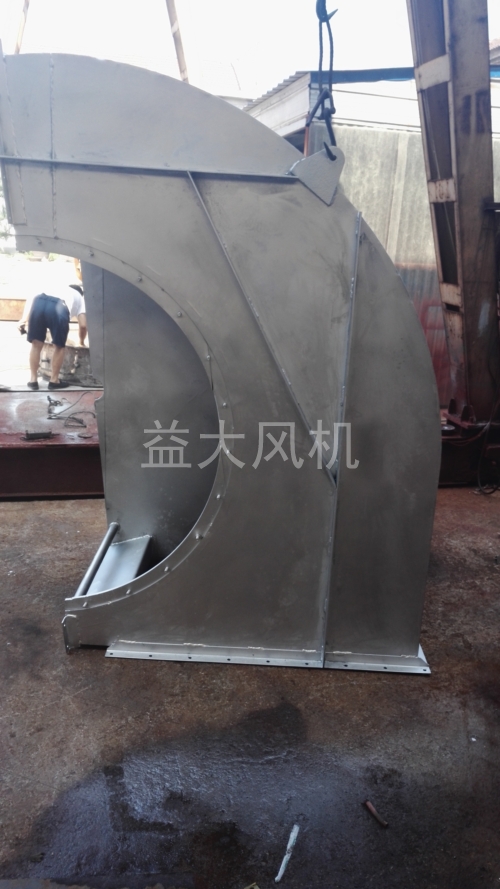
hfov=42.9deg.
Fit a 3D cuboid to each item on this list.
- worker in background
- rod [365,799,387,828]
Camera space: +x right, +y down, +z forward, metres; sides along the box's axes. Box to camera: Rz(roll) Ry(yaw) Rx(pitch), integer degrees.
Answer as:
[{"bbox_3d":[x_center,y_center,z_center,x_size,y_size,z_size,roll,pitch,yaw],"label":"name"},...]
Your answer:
[{"bbox_3d":[-2.101,-1.204,6.885,0.640,1.110,0.880,4,18,7],"label":"worker in background"},{"bbox_3d":[0.365,1.063,1.832,0.014,0.014,0.099,-8,20,-26],"label":"rod"}]

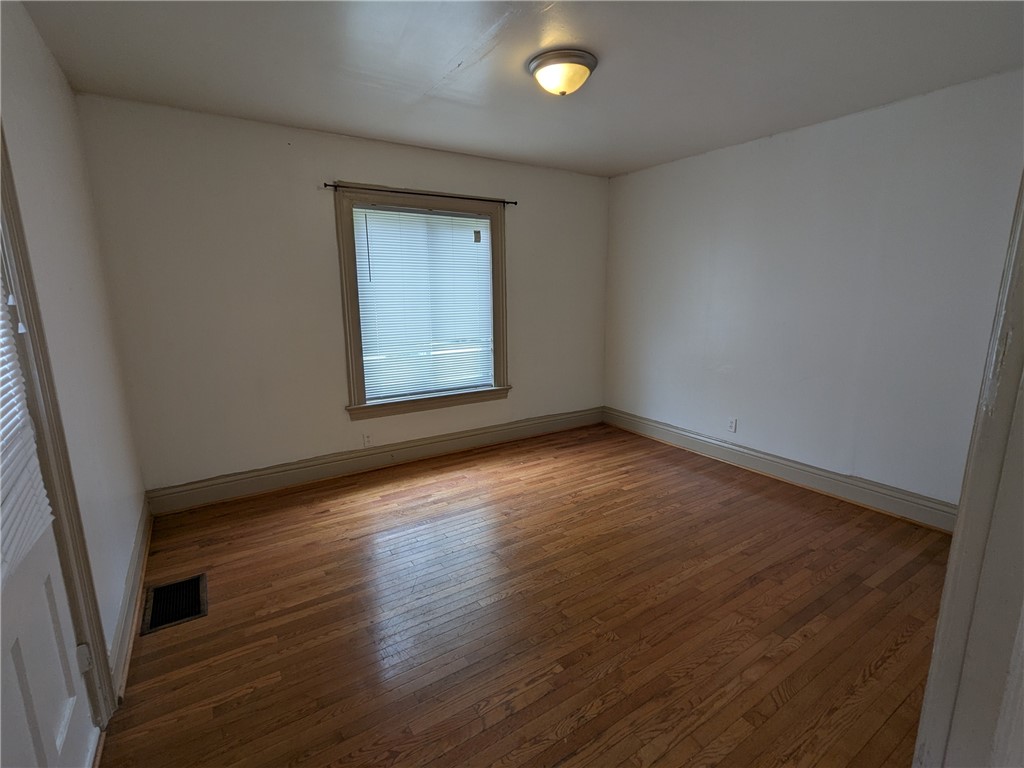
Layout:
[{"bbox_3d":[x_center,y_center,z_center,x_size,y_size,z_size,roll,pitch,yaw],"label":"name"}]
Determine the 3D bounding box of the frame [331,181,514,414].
[{"bbox_3d":[-0.660,-0.659,3.982,1.485,1.775,0.110,-8,14,-32],"label":"frame"}]

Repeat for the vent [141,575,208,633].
[{"bbox_3d":[-1.622,1.047,2.288,0.246,0.015,0.387,-8,14,-32],"label":"vent"}]

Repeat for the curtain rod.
[{"bbox_3d":[-0.641,-1.490,3.766,1.610,0.045,0.075,-8,14,-32],"label":"curtain rod"}]

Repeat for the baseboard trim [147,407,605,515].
[{"bbox_3d":[-0.702,0.563,4.185,4.062,0.186,0.025,-8,14,-32],"label":"baseboard trim"}]

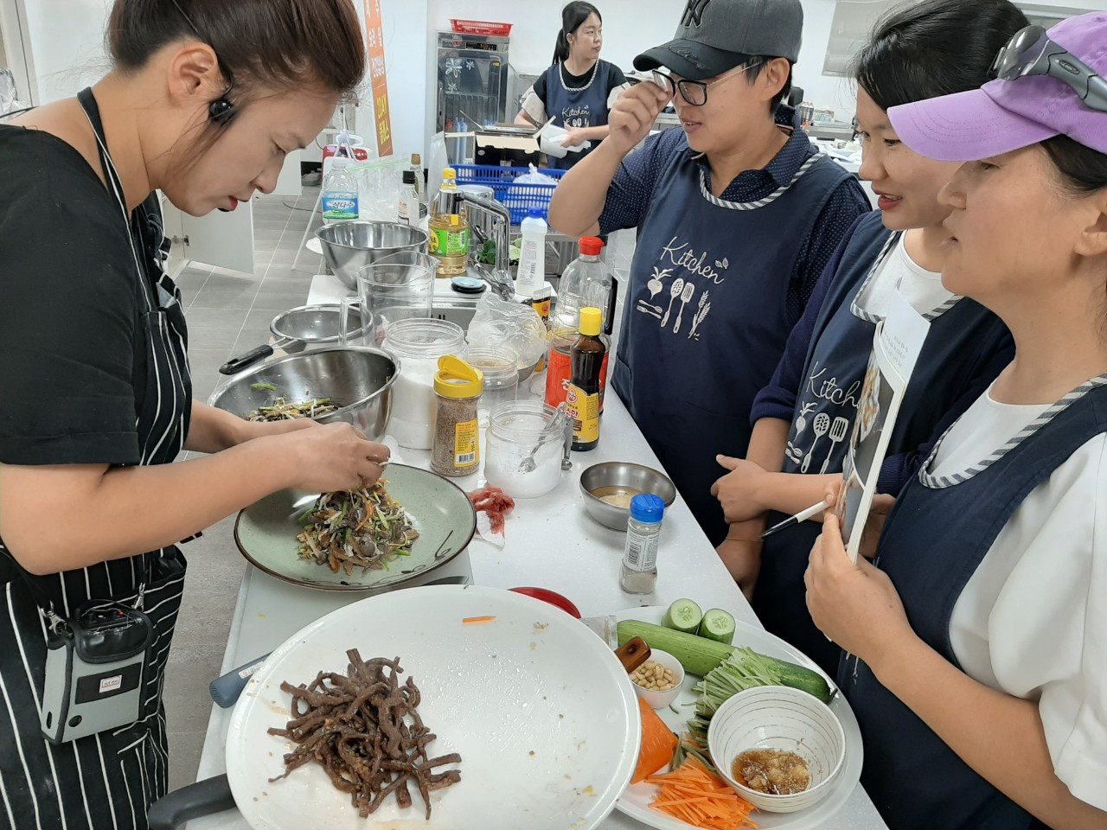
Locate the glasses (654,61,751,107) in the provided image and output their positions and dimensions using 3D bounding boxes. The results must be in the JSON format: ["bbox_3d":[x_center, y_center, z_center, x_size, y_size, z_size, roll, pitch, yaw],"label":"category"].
[{"bbox_3d":[0.280,-0.615,1.506,0.142,0.046,0.140,-30,42,-23],"label":"glasses"}]

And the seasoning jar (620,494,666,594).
[{"bbox_3d":[0.111,0.158,1.022,0.045,0.115,0.045,4,25,-2],"label":"seasoning jar"}]

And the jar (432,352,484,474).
[{"bbox_3d":[-0.144,-0.001,1.245,0.074,0.173,0.074,4,25,-2],"label":"jar"}]

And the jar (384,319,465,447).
[{"bbox_3d":[-0.206,-0.052,1.340,0.130,0.176,0.130,-1,26,-11],"label":"jar"}]

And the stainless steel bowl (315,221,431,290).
[{"bbox_3d":[-0.447,-0.390,2.072,0.279,0.122,0.279,-1,26,-11],"label":"stainless steel bowl"}]

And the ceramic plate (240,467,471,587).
[{"bbox_3d":[-0.242,0.147,1.040,0.289,0.045,0.289,-1,26,-11],"label":"ceramic plate"}]

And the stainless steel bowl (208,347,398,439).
[{"bbox_3d":[-0.360,0.004,1.256,0.280,0.120,0.280,-10,27,-7],"label":"stainless steel bowl"}]

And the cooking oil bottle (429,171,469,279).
[{"bbox_3d":[-0.287,-0.535,2.297,0.107,0.276,0.107,4,25,-2],"label":"cooking oil bottle"}]

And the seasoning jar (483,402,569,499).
[{"bbox_3d":[-0.042,0.049,1.238,0.118,0.104,0.118,4,25,-2],"label":"seasoning jar"}]

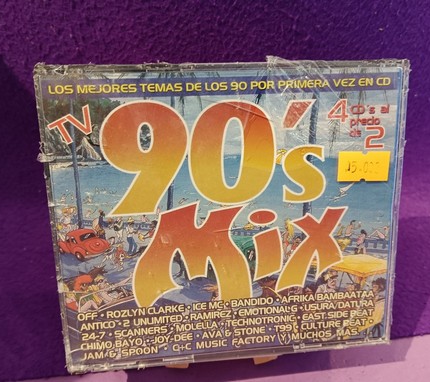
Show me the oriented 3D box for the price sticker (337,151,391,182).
[{"bbox_3d":[0.061,-0.010,0.157,0.022,0.012,0.001,-1,11,-6],"label":"price sticker"}]

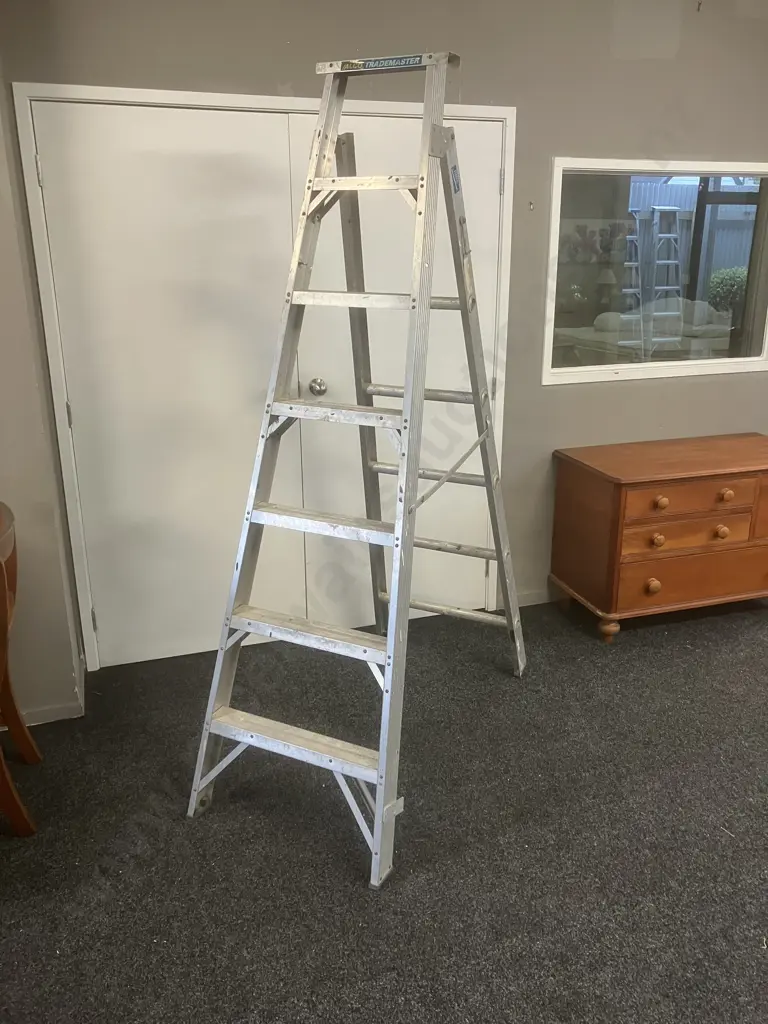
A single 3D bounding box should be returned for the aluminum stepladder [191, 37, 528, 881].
[{"bbox_3d":[-0.010,-0.223,2.473,0.634,2.030,1.285,9,20,25],"label":"aluminum stepladder"}]

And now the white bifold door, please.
[{"bbox_3d":[-0.332,-0.430,3.159,1.640,1.990,0.045,-6,19,-18],"label":"white bifold door"}]

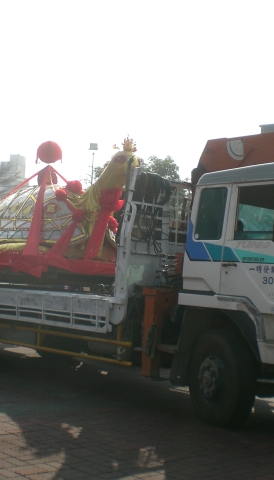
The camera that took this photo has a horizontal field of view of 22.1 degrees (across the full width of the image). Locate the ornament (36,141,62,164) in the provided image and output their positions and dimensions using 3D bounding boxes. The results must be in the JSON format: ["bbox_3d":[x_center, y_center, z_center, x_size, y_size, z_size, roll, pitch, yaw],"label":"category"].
[{"bbox_3d":[-1.509,-1.492,11.976,0.430,0.400,0.430,3,-3,0],"label":"ornament"}]

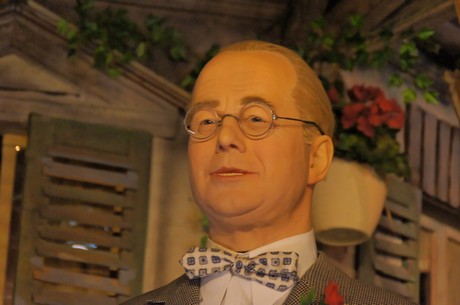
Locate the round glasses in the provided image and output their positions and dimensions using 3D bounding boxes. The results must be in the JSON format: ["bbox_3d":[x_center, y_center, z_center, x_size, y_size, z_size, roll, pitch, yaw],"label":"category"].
[{"bbox_3d":[0.029,-0.026,2.099,0.136,0.052,0.120,-3,-9,31],"label":"round glasses"}]

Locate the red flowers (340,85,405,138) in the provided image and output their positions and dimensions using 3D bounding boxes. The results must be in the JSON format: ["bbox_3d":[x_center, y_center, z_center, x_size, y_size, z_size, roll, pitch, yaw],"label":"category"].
[{"bbox_3d":[0.248,-0.071,3.000,0.112,0.095,0.100,0,-13,15],"label":"red flowers"}]

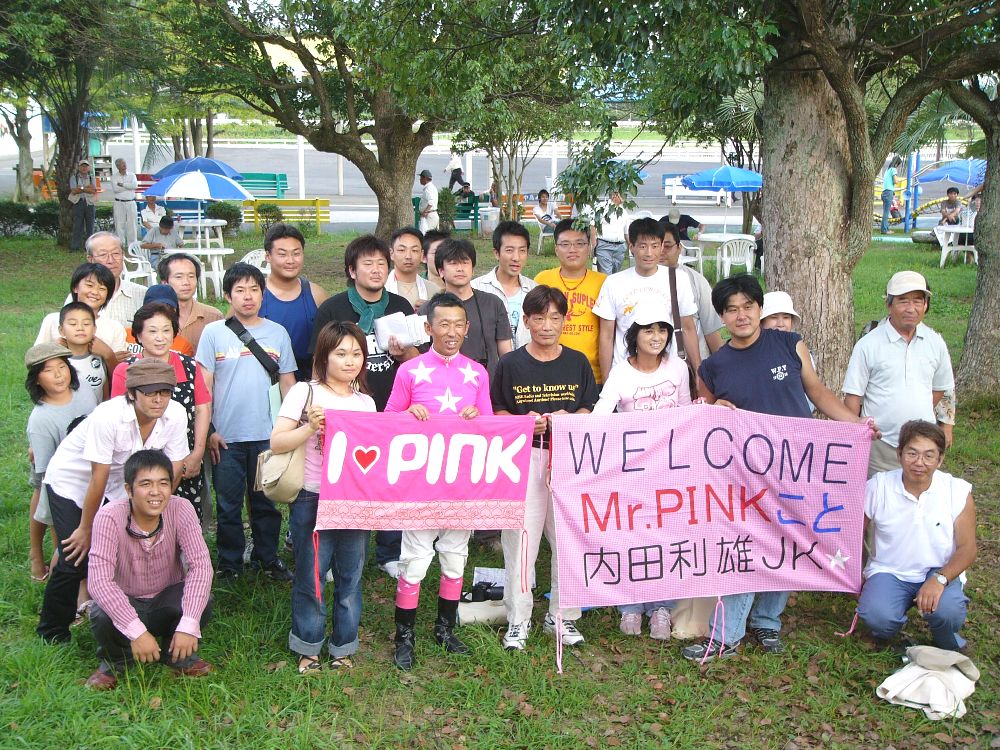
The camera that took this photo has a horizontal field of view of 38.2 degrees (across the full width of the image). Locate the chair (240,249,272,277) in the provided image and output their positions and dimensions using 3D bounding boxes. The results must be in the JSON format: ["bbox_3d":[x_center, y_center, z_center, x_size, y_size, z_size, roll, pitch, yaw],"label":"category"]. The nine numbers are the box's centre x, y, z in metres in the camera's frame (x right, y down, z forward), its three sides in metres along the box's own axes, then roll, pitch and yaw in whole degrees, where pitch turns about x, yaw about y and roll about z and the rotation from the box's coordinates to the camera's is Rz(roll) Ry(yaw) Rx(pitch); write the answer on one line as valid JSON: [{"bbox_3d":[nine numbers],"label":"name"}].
[{"bbox_3d":[-3.167,-1.275,18.865,0.560,0.800,0.550,8,13,39],"label":"chair"}]

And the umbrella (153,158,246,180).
[{"bbox_3d":[-5.119,-3.519,24.562,1.620,0.400,1.620,-2,10,-12],"label":"umbrella"}]

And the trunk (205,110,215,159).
[{"bbox_3d":[-7.946,-5.892,39.578,0.250,2.700,0.250,0,10,0],"label":"trunk"}]

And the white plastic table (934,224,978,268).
[{"bbox_3d":[7.623,-2.055,23.602,0.820,0.690,0.820,7,12,35],"label":"white plastic table"}]

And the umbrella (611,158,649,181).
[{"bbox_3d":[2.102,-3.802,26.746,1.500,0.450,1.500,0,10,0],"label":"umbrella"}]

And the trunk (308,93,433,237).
[{"bbox_3d":[-2.627,-4.264,29.305,2.450,3.050,1.500,0,10,0],"label":"trunk"}]

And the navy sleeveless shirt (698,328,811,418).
[{"bbox_3d":[1.155,0.143,6.504,0.500,0.660,0.290,-6,10,13],"label":"navy sleeveless shirt"}]

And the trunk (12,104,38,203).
[{"bbox_3d":[-13.483,-6.222,41.043,0.660,2.850,0.580,-3,11,-19],"label":"trunk"}]

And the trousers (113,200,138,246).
[{"bbox_3d":[-6.828,-2.684,26.334,0.440,0.960,0.300,-3,10,-14],"label":"trousers"}]

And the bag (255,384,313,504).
[{"bbox_3d":[-0.952,0.312,6.351,0.230,0.500,0.130,6,12,30],"label":"bag"}]

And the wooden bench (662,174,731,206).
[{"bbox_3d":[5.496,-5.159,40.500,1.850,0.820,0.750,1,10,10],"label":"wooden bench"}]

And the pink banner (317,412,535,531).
[{"bbox_3d":[-0.321,0.407,6.215,0.930,0.520,0.060,-2,10,-10],"label":"pink banner"}]

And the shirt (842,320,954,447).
[{"bbox_3d":[1.921,0.046,6.964,0.510,0.620,0.270,0,10,3],"label":"shirt"}]

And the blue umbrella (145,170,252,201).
[{"bbox_3d":[-4.032,-2.559,19.350,1.550,0.420,1.550,-2,10,-12],"label":"blue umbrella"}]

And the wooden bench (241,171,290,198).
[{"bbox_3d":[-7.602,-5.979,45.655,1.800,0.770,0.600,0,10,0],"label":"wooden bench"}]

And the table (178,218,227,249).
[{"bbox_3d":[-5.154,-2.298,24.980,0.910,0.690,0.910,-2,10,-12],"label":"table"}]

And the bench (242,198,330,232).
[{"bbox_3d":[-4.479,-3.325,30.300,1.820,0.760,0.550,0,10,5],"label":"bench"}]

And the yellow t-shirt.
[{"bbox_3d":[0.400,-0.249,7.750,0.500,0.660,0.290,-1,10,-2],"label":"yellow t-shirt"}]

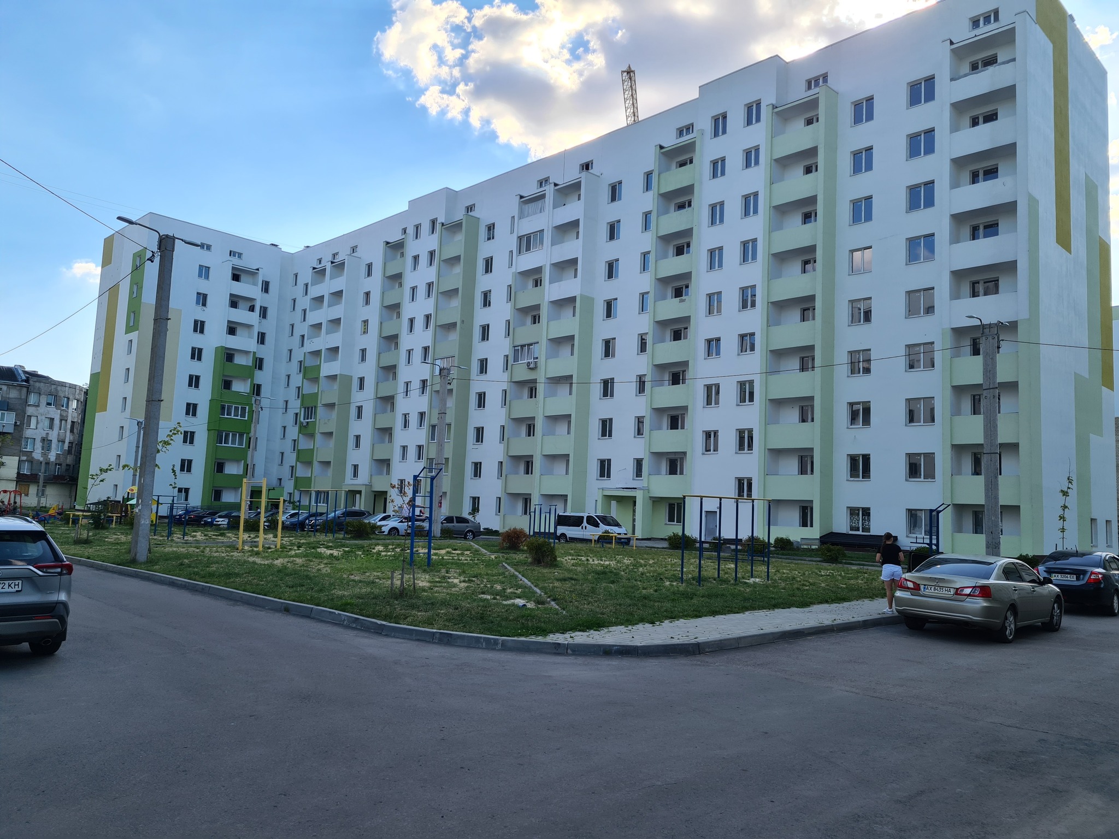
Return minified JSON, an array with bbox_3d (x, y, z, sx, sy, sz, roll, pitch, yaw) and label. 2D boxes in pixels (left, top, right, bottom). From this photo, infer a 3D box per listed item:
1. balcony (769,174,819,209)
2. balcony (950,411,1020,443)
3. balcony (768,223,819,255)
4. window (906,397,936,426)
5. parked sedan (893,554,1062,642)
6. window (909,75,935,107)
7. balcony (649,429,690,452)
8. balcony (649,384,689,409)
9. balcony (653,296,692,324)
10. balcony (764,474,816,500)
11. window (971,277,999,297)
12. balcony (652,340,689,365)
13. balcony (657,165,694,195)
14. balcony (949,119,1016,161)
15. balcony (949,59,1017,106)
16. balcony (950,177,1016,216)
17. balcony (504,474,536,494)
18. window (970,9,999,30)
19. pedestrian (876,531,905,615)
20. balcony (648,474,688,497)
[{"bbox_3d":[14.019,-13.149,48.890,1.374,1.342,2.958,8,-7,-43],"label":"balcony"},{"bbox_3d":[21.310,0.540,41.736,1.200,1.428,3.197,8,-8,-44],"label":"balcony"},{"bbox_3d":[14.322,-10.683,50.470,1.200,1.338,3.125,8,-8,-44],"label":"balcony"},{"bbox_3d":[18.595,-0.387,43.220,0.183,1.391,1.498,8,-7,-43],"label":"window"},{"bbox_3d":[8.329,3.389,16.466,1.840,1.470,4.830,-3,-8,45],"label":"parked sedan"},{"bbox_3d":[19.318,-17.396,44.834,0.183,1.391,1.498,8,-7,-43],"label":"window"},{"bbox_3d":[7.604,1.504,55.598,1.200,1.424,3.178,8,-8,-44],"label":"balcony"},{"bbox_3d":[7.579,-1.387,54.740,1.200,1.382,3.037,8,-8,-43],"label":"balcony"},{"bbox_3d":[7.756,-7.006,54.346,1.374,1.307,2.939,8,-7,-43],"label":"balcony"},{"bbox_3d":[13.271,3.878,47.323,1.200,1.382,2.964,8,-8,-43],"label":"balcony"},{"bbox_3d":[21.077,-6.230,41.594,0.183,1.425,1.364,8,-7,-43],"label":"window"},{"bbox_3d":[7.649,-4.265,54.443,1.300,1.362,2.994,8,-8,-43],"label":"balcony"},{"bbox_3d":[8.327,-16.179,57.376,1.200,1.456,3.070,8,-8,-44],"label":"balcony"},{"bbox_3d":[21.124,-13.637,41.425,1.374,1.346,3.035,8,-7,-43],"label":"balcony"},{"bbox_3d":[22.088,-17.219,43.467,1.200,1.389,3.188,8,-8,-44],"label":"balcony"},{"bbox_3d":[21.034,-10.848,41.278,1.300,1.362,3.063,8,-8,-43],"label":"balcony"},{"bbox_3d":[-2.712,5.064,65.628,1.200,1.478,3.148,8,-8,-44],"label":"balcony"},{"bbox_3d":[21.769,-20.422,43.023,0.200,0.748,1.440,8,-8,-43],"label":"window"},{"bbox_3d":[6.822,3.158,17.294,0.550,1.680,0.360,0,-6,22],"label":"pedestrian"},{"bbox_3d":[7.254,4.286,53.519,1.300,1.362,2.994,8,-8,-43],"label":"balcony"}]

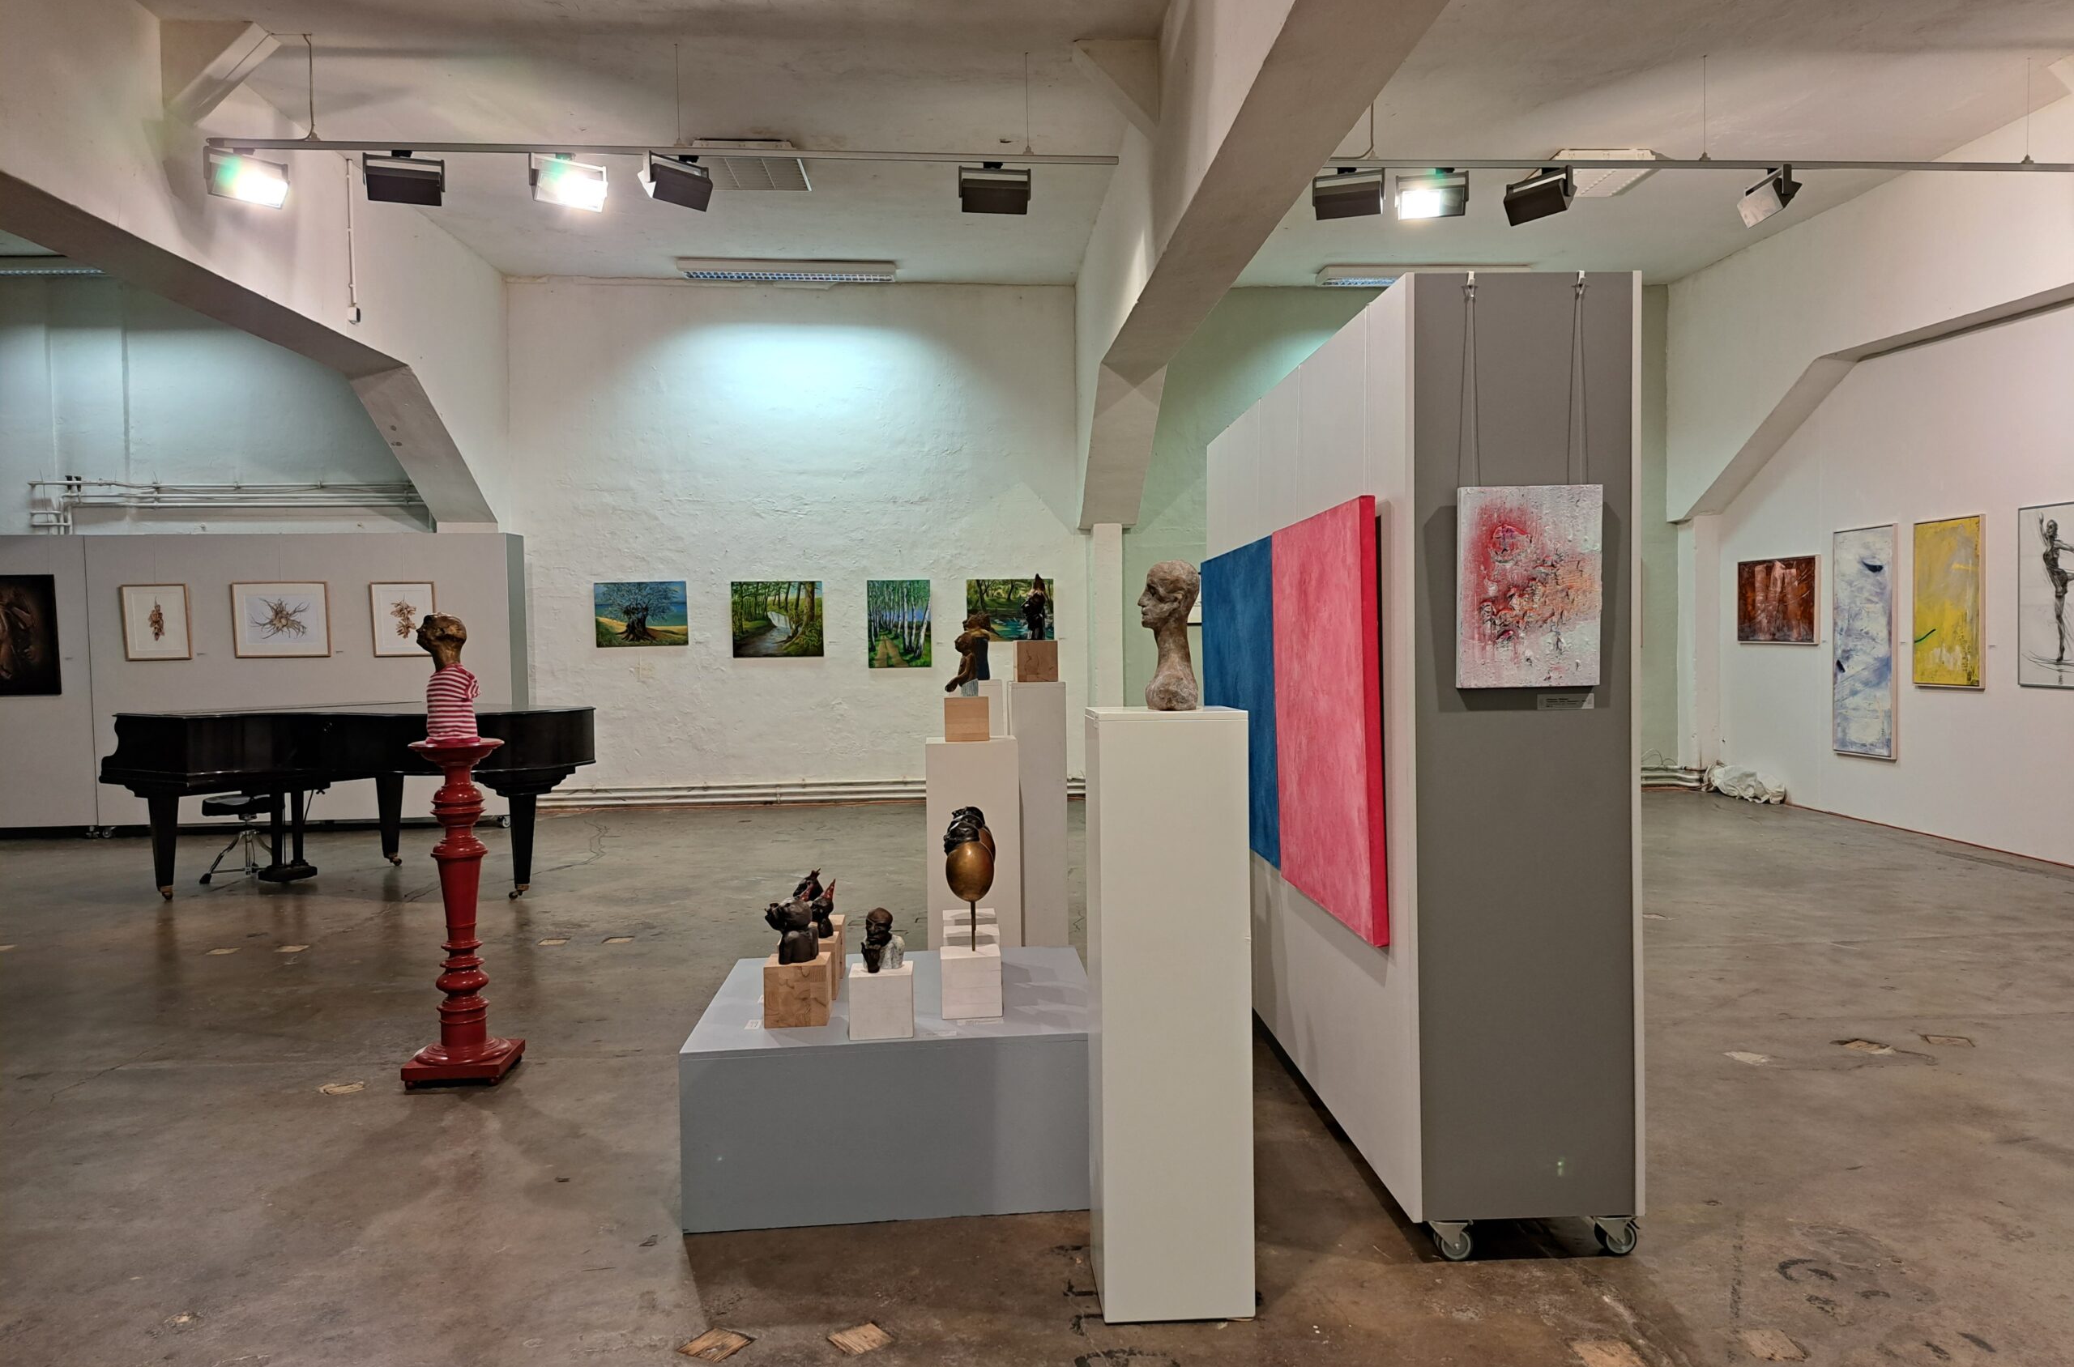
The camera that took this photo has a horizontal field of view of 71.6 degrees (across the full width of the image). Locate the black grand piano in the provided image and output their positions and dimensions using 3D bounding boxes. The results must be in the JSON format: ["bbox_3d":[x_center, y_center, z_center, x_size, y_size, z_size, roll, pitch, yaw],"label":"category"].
[{"bbox_3d":[-3.728,0.645,7.801,2.250,0.990,1.490,1,3,34],"label":"black grand piano"}]

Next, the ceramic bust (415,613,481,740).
[{"bbox_3d":[-1.858,-0.015,4.544,0.175,0.415,0.170,-2,2,-33],"label":"ceramic bust"}]

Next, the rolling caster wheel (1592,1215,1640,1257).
[{"bbox_3d":[1.249,1.191,3.100,0.090,0.079,0.045,-1,2,-6],"label":"rolling caster wheel"}]

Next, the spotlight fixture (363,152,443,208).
[{"bbox_3d":[-3.217,-2.569,7.321,0.368,0.235,0.170,-1,2,-20],"label":"spotlight fixture"}]

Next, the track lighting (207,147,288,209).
[{"bbox_3d":[-3.756,-2.412,6.838,0.335,0.195,0.155,-3,3,-41],"label":"track lighting"}]

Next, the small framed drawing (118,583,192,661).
[{"bbox_3d":[-6.628,-0.457,10.810,0.500,0.585,0.030,-1,2,-4],"label":"small framed drawing"}]

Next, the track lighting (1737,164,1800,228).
[{"bbox_3d":[3.622,-2.408,7.112,0.140,0.200,0.360,-21,2,1],"label":"track lighting"}]

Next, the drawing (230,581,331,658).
[{"bbox_3d":[-5.286,-0.442,10.067,0.675,0.535,0.030,-1,5,-4],"label":"drawing"}]

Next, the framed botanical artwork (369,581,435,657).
[{"bbox_3d":[-4.518,-0.453,10.275,0.452,0.535,0.030,-1,2,-4],"label":"framed botanical artwork"}]

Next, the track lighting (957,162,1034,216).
[{"bbox_3d":[-0.207,-2.427,7.051,0.335,0.195,0.155,-1,2,-12],"label":"track lighting"}]

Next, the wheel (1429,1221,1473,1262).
[{"bbox_3d":[0.902,1.218,3.136,0.084,0.086,0.042,-1,2,0],"label":"wheel"}]

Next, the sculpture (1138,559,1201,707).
[{"bbox_3d":[0.274,-0.099,2.988,0.124,0.300,0.115,-1,2,-3],"label":"sculpture"}]

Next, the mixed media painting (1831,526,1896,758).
[{"bbox_3d":[5.546,-0.268,9.675,0.040,1.537,0.693,-1,2,-1],"label":"mixed media painting"}]

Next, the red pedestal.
[{"bbox_3d":[-1.804,0.709,4.546,0.295,1.055,0.295,-1,2,-4],"label":"red pedestal"}]

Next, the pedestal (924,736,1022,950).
[{"bbox_3d":[-0.218,0.702,4.985,0.310,1.017,0.300,-1,2,-3],"label":"pedestal"}]

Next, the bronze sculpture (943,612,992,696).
[{"bbox_3d":[-0.239,-0.104,5.000,0.160,0.297,0.130,-1,2,0],"label":"bronze sculpture"}]

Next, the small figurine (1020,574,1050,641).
[{"bbox_3d":[-0.007,-0.285,5.413,0.100,0.248,0.090,0,3,30],"label":"small figurine"}]

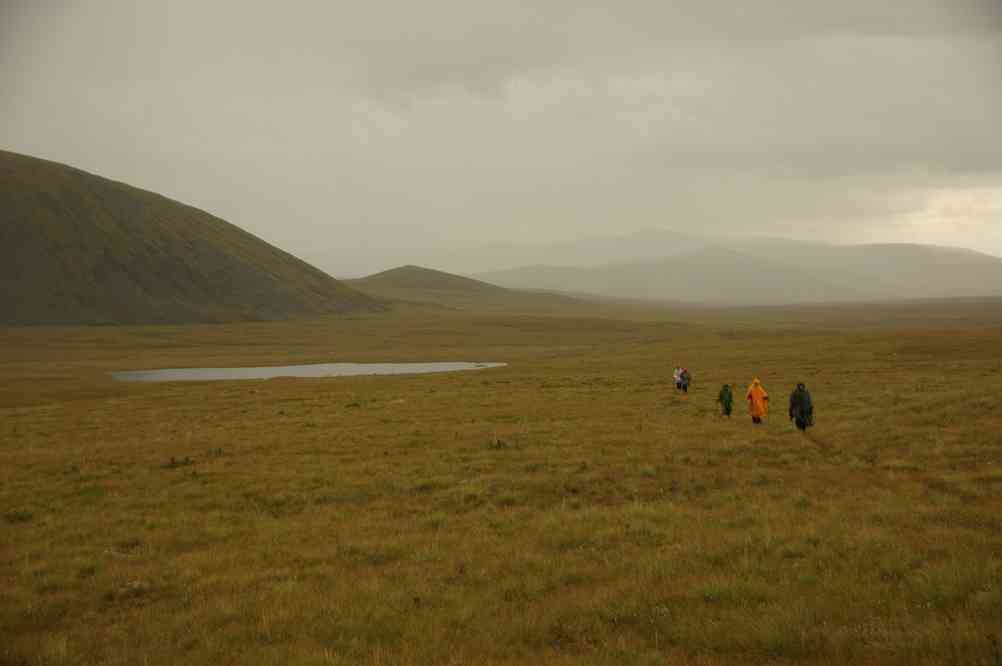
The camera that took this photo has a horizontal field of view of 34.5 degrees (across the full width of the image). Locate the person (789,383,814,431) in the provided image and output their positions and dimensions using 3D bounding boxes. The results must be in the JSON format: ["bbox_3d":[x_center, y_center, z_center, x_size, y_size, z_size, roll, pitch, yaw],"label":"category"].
[{"bbox_3d":[10.720,2.690,57.500,0.830,1.760,0.580,0,1,3],"label":"person"}]

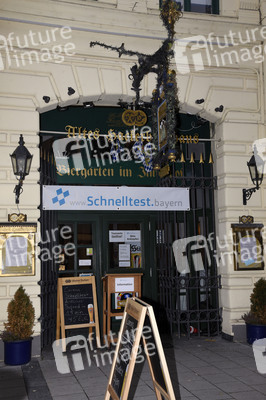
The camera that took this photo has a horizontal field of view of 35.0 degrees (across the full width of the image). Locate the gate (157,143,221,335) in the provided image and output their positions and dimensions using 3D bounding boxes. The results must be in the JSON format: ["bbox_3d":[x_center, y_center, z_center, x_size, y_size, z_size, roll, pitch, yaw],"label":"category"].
[{"bbox_3d":[0.983,0.779,7.776,0.900,3.280,0.850,1,-7,-14],"label":"gate"}]

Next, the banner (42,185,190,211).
[{"bbox_3d":[-0.206,-0.027,6.842,2.450,0.395,0.020,0,-5,-16],"label":"banner"}]

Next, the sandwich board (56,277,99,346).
[{"bbox_3d":[-0.898,1.817,6.856,0.600,1.110,0.480,2,-7,-28],"label":"sandwich board"}]

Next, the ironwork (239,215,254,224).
[{"bbox_3d":[1.884,0.324,7.003,0.265,0.135,0.050,0,-5,-16],"label":"ironwork"}]

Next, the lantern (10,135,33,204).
[{"bbox_3d":[-1.548,-0.403,5.868,0.320,0.905,0.530,0,-5,-16],"label":"lantern"}]

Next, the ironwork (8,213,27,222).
[{"bbox_3d":[-1.635,0.252,5.981,0.255,0.133,0.050,0,-5,-16],"label":"ironwork"}]

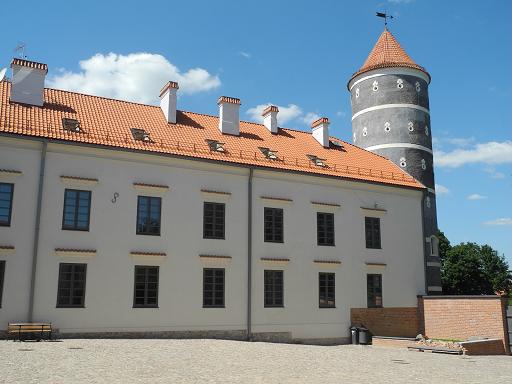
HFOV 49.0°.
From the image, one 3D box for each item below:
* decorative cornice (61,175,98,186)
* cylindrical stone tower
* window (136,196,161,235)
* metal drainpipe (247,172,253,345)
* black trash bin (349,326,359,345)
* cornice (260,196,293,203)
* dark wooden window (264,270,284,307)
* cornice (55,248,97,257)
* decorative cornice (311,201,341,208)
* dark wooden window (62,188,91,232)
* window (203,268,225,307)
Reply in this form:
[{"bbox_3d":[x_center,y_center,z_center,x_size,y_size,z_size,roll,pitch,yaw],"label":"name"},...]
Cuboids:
[{"bbox_3d":[-8.034,-0.500,25.601,1.683,0.320,0.220,6,-13,-28],"label":"decorative cornice"},{"bbox_3d":[11.781,-1.512,47.910,7.050,27.000,7.050,0,-12,0],"label":"cylindrical stone tower"},{"bbox_3d":[-5.152,1.135,27.032,1.178,1.870,0.140,6,-13,-28],"label":"window"},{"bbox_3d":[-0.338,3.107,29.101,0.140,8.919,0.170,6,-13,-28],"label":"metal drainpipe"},{"bbox_3d":[6.089,8.915,34.850,0.520,1.060,0.550,3,-12,-13],"label":"black trash bin"},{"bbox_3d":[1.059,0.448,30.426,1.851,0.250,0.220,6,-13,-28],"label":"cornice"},{"bbox_3d":[1.047,5.729,33.262,1.323,2.167,0.180,6,-13,-28],"label":"dark wooden window"},{"bbox_3d":[-8.771,2.973,27.378,1.950,0.330,0.250,6,-13,-27],"label":"cornice"},{"bbox_3d":[4.478,0.854,35.931,2.145,0.247,0.250,6,-13,-28],"label":"decorative cornice"},{"bbox_3d":[-8.112,0.815,25.464,1.178,1.870,0.140,6,-13,-28],"label":"dark wooden window"},{"bbox_3d":[-2.264,5.231,30.531,1.300,2.086,0.150,6,-13,-27],"label":"window"}]

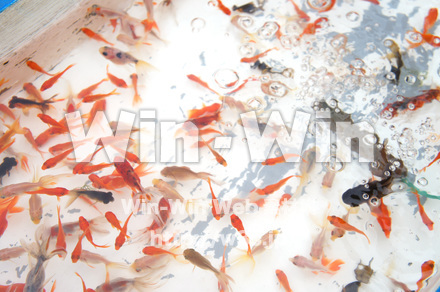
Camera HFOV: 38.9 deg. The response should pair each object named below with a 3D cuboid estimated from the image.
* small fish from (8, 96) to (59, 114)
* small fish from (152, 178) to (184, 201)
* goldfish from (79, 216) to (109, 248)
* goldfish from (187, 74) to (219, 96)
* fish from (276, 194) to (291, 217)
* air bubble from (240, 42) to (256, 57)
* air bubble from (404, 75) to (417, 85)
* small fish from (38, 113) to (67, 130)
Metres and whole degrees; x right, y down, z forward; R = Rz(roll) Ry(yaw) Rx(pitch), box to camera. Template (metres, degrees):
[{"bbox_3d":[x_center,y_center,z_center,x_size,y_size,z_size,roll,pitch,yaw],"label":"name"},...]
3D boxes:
[{"bbox_3d":[-0.251,-0.056,0.834,0.063,0.018,0.018,3,63,1],"label":"small fish"},{"bbox_3d":[-0.063,0.058,0.786,0.058,0.022,0.016,33,63,20],"label":"small fish"},{"bbox_3d":[-0.146,0.100,0.720,0.018,0.013,0.048,-30,60,-20],"label":"goldfish"},{"bbox_3d":[-0.019,-0.071,0.741,0.054,0.012,0.010,34,69,23],"label":"goldfish"},{"bbox_3d":[0.079,0.075,0.775,0.012,0.016,0.035,29,61,17],"label":"fish"},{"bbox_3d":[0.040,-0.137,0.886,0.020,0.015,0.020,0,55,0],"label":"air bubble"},{"bbox_3d":[0.254,-0.088,0.829,0.015,0.011,0.015,0,59,0],"label":"air bubble"},{"bbox_3d":[-0.218,-0.030,0.811,0.051,0.013,0.012,28,59,18],"label":"small fish"}]

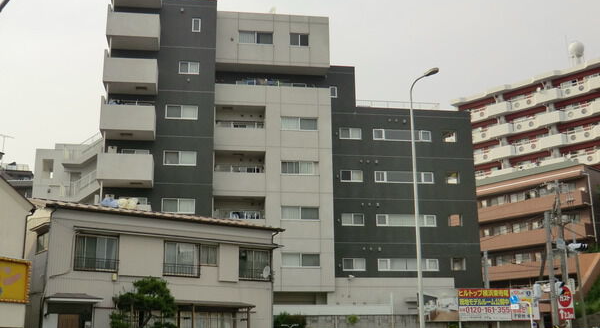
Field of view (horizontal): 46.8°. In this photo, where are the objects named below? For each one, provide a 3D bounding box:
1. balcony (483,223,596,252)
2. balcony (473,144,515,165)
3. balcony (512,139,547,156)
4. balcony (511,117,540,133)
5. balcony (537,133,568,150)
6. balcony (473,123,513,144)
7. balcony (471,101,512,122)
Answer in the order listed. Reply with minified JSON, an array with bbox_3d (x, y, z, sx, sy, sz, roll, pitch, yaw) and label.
[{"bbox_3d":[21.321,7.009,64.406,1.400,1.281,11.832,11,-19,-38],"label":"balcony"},{"bbox_3d":[24.089,-1.016,85.230,4.989,1.396,1.600,-14,-20,42],"label":"balcony"},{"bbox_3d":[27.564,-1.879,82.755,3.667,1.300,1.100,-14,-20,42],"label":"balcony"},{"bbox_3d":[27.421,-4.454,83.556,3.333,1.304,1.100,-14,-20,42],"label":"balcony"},{"bbox_3d":[29.306,-2.391,80.346,2.984,1.255,1.600,-14,-20,42],"label":"balcony"},{"bbox_3d":[24.243,-3.662,87.529,5.600,1.480,1.400,-15,-21,43],"label":"balcony"},{"bbox_3d":[24.215,-6.367,88.252,5.600,1.480,1.400,-15,-21,43],"label":"balcony"}]

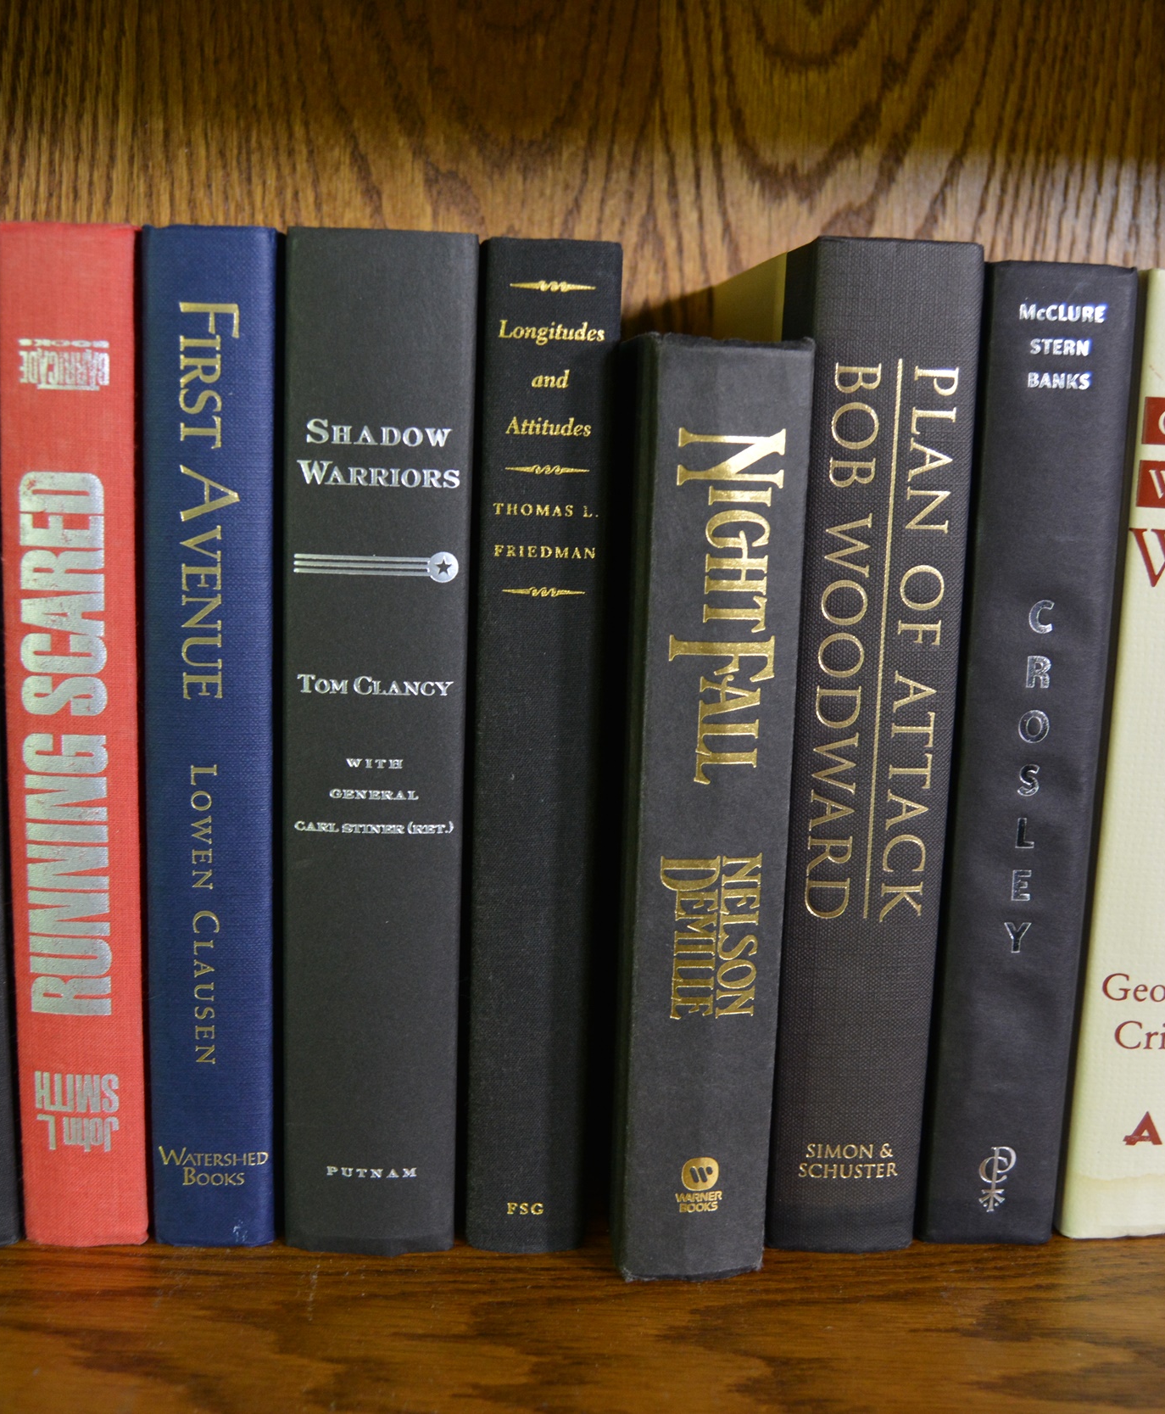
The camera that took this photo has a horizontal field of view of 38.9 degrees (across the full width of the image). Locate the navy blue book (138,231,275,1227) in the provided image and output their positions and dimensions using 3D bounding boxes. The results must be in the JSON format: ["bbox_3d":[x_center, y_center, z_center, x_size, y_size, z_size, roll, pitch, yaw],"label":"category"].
[{"bbox_3d":[-0.092,0.000,0.453,0.029,0.238,0.154,1,10,-6],"label":"navy blue book"}]

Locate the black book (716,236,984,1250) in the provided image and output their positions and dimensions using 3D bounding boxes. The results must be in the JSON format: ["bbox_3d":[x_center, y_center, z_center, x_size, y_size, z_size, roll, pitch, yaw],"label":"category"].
[{"bbox_3d":[0.062,0.001,0.463,0.036,0.240,0.164,1,11,-4],"label":"black book"}]

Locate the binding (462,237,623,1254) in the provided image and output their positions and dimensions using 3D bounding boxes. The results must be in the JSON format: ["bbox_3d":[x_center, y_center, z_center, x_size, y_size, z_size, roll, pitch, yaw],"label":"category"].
[{"bbox_3d":[-0.018,0.002,0.456,0.031,0.238,0.154,1,10,-6],"label":"binding"}]

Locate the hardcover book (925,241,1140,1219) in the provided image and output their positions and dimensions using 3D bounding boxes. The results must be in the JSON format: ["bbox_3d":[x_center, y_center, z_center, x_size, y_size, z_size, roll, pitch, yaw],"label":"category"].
[{"bbox_3d":[0.099,0.004,0.467,0.034,0.237,0.154,1,10,-6],"label":"hardcover book"}]

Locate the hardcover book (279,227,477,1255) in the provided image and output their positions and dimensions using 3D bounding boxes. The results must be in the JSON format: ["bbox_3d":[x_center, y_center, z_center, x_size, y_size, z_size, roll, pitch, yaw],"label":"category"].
[{"bbox_3d":[-0.054,0.001,0.453,0.042,0.239,0.154,1,10,-6],"label":"hardcover book"}]

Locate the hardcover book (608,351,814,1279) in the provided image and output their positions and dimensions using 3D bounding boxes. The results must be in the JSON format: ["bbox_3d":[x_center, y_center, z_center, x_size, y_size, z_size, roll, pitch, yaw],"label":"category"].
[{"bbox_3d":[0.021,0.016,0.444,0.035,0.217,0.147,1,10,-7],"label":"hardcover book"}]

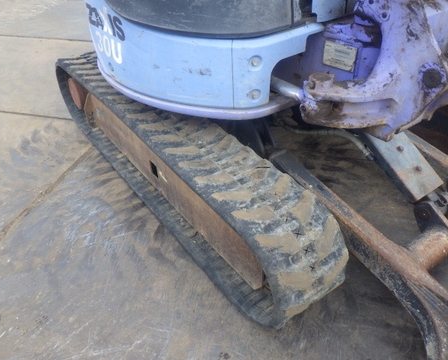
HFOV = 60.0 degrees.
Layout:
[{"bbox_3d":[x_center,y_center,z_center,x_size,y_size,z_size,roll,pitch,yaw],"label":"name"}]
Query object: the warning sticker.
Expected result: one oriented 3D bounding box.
[{"bbox_3d":[0.438,-0.469,1.470,0.132,0.092,0.005,29,47,33],"label":"warning sticker"}]

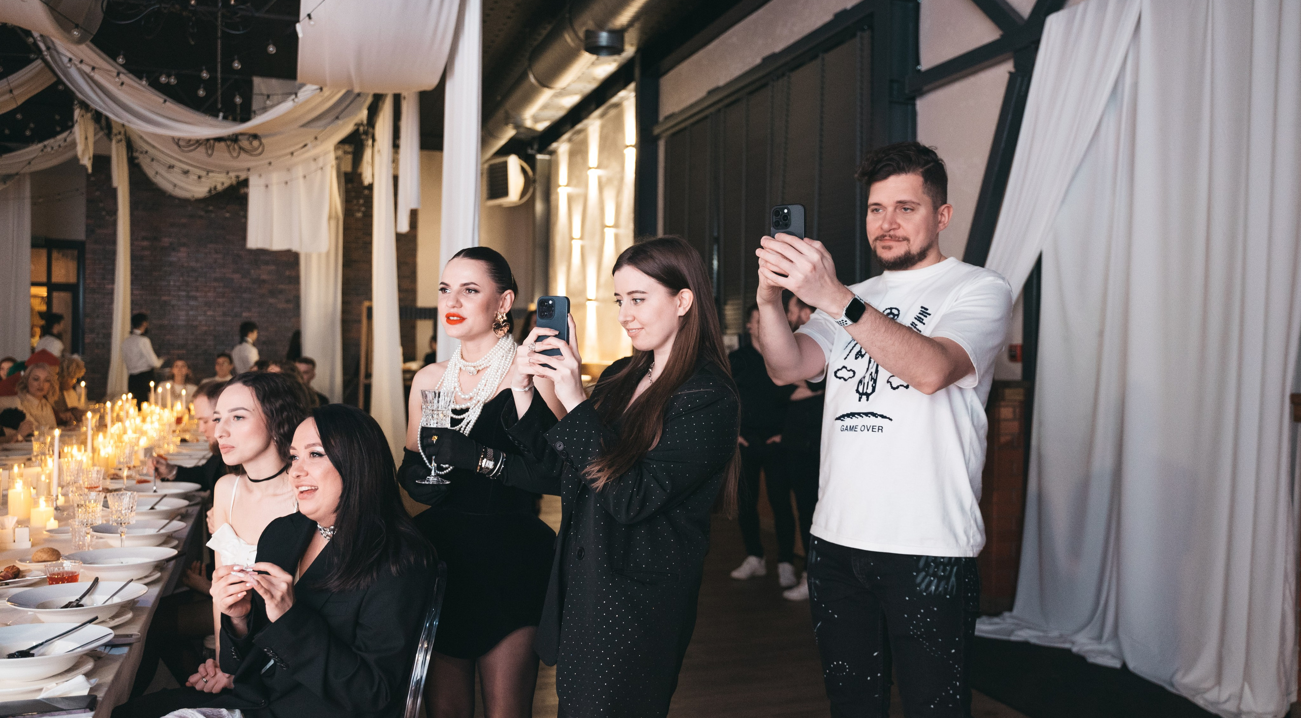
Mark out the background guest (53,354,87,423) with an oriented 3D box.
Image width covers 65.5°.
[{"bbox_3d":[-4.850,0.640,8.700,0.700,1.310,0.520,1,1,6],"label":"background guest"}]

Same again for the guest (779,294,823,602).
[{"bbox_3d":[0.910,0.500,5.950,0.360,1.780,0.500,0,1,-26],"label":"guest"}]

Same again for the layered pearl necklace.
[{"bbox_3d":[-0.391,0.057,2.310,0.160,0.225,0.150,1,0,30],"label":"layered pearl necklace"}]

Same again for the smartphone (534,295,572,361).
[{"bbox_3d":[-0.188,-0.047,1.960,0.075,0.150,0.011,1,0,31],"label":"smartphone"}]

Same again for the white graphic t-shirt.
[{"bbox_3d":[0.518,0.101,2.110,0.470,0.625,0.350,1,0,44],"label":"white graphic t-shirt"}]

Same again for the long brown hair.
[{"bbox_3d":[0.030,0.035,2.140,0.290,0.560,0.250,0,1,-37],"label":"long brown hair"}]

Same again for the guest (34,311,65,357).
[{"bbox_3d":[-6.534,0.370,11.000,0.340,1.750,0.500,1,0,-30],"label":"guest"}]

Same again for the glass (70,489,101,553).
[{"bbox_3d":[-1.889,0.545,3.400,0.082,0.205,0.082,1,1,0],"label":"glass"}]

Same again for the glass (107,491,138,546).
[{"bbox_3d":[-1.575,0.503,3.020,0.081,0.212,0.081,1,0,0],"label":"glass"}]

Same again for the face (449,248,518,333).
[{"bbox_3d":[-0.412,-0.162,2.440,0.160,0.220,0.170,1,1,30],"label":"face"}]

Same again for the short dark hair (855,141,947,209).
[{"bbox_3d":[0.522,-0.375,2.090,0.175,0.150,0.215,1,0,37],"label":"short dark hair"}]

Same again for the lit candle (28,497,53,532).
[{"bbox_3d":[-2.275,0.573,3.780,0.078,0.110,0.078,1,1,0],"label":"lit candle"}]

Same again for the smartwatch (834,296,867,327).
[{"bbox_3d":[0.387,-0.091,1.950,0.040,0.065,0.058,38,-3,-14],"label":"smartwatch"}]

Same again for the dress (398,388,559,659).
[{"bbox_3d":[-0.415,0.392,2.480,0.380,0.650,0.280,1,1,27],"label":"dress"}]

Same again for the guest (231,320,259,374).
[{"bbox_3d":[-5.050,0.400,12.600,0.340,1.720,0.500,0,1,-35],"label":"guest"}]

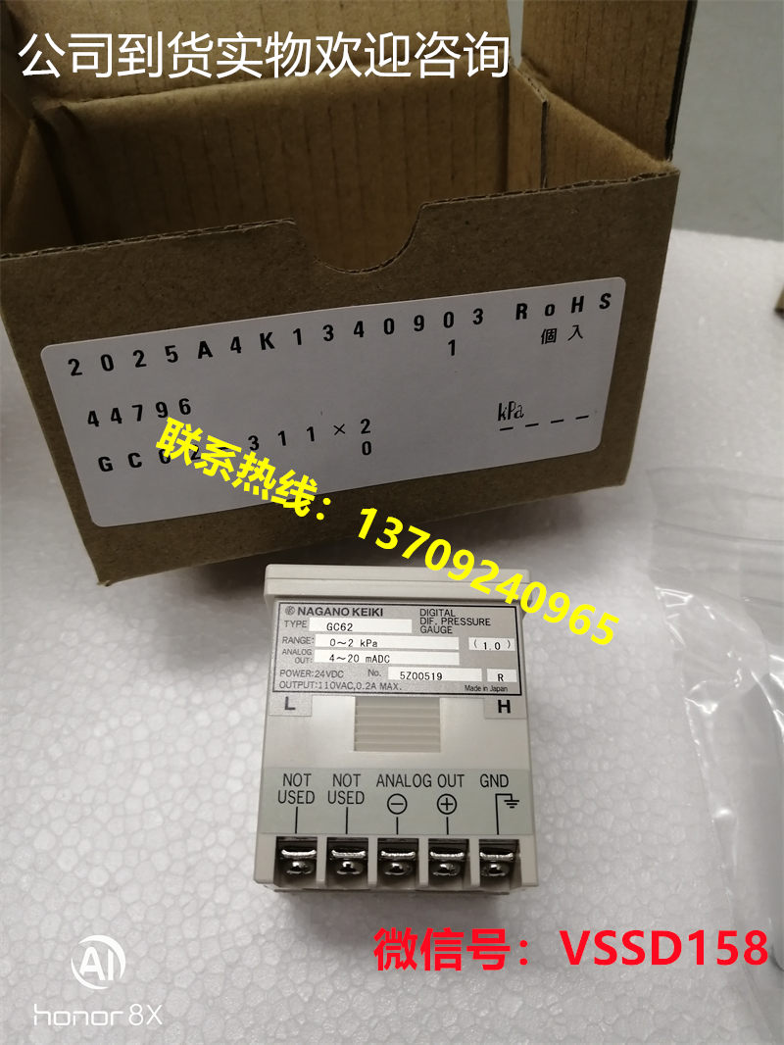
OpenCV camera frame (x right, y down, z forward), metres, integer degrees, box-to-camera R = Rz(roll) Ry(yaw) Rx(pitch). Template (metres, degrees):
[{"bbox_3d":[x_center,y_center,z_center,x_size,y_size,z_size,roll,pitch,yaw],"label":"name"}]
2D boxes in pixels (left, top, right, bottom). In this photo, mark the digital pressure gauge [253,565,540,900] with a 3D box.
[{"bbox_3d":[0.001,0.054,0.203,0.061,0.061,0.070,1,67,0],"label":"digital pressure gauge"}]

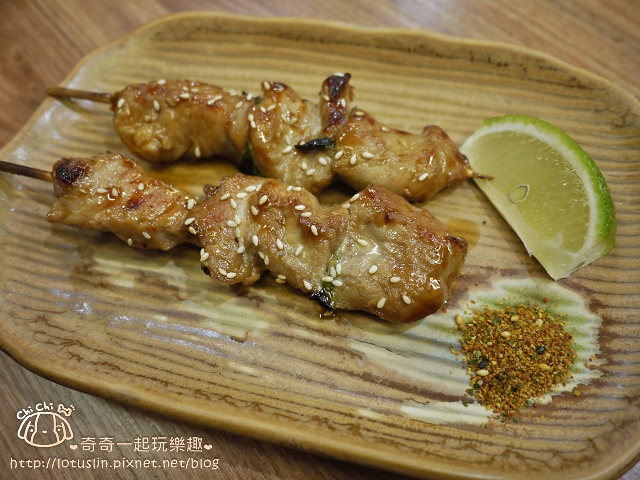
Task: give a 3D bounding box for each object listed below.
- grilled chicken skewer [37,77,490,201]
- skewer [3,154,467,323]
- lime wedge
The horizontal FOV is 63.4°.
[{"bbox_3d":[-0.022,-0.045,0.204,0.178,0.029,0.040,11,59,7],"label":"grilled chicken skewer"},{"bbox_3d":[-0.037,-0.007,0.182,0.175,0.027,0.045,8,58,5],"label":"skewer"},{"bbox_3d":[0.079,-0.015,0.188,0.038,0.026,0.057,-19,60,-12],"label":"lime wedge"}]

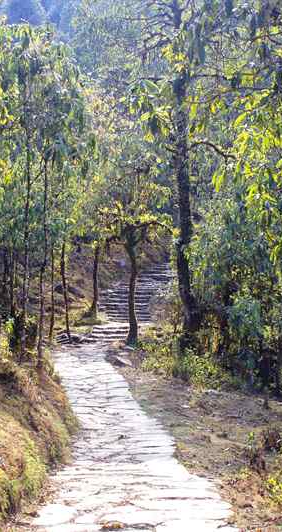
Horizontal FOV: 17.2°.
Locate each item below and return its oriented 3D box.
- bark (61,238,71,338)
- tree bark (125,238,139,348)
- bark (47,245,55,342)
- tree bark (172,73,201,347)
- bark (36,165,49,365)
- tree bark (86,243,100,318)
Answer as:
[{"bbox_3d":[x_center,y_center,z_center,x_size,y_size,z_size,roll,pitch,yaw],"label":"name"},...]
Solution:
[{"bbox_3d":[-1.518,0.499,19.000,0.198,2.038,0.163,0,0,0],"label":"bark"},{"bbox_3d":[-0.167,0.520,18.300,0.267,2.119,0.261,0,0,0],"label":"tree bark"},{"bbox_3d":[-1.728,0.512,18.000,0.150,1.853,0.139,0,0,0],"label":"bark"},{"bbox_3d":[0.854,-1.060,17.500,0.546,5.142,0.507,0,0,0],"label":"tree bark"},{"bbox_3d":[-1.479,-0.053,14.000,0.204,3.063,0.179,0,0,0],"label":"bark"},{"bbox_3d":[-1.170,0.350,22.500,0.328,1.834,0.270,0,0,0],"label":"tree bark"}]

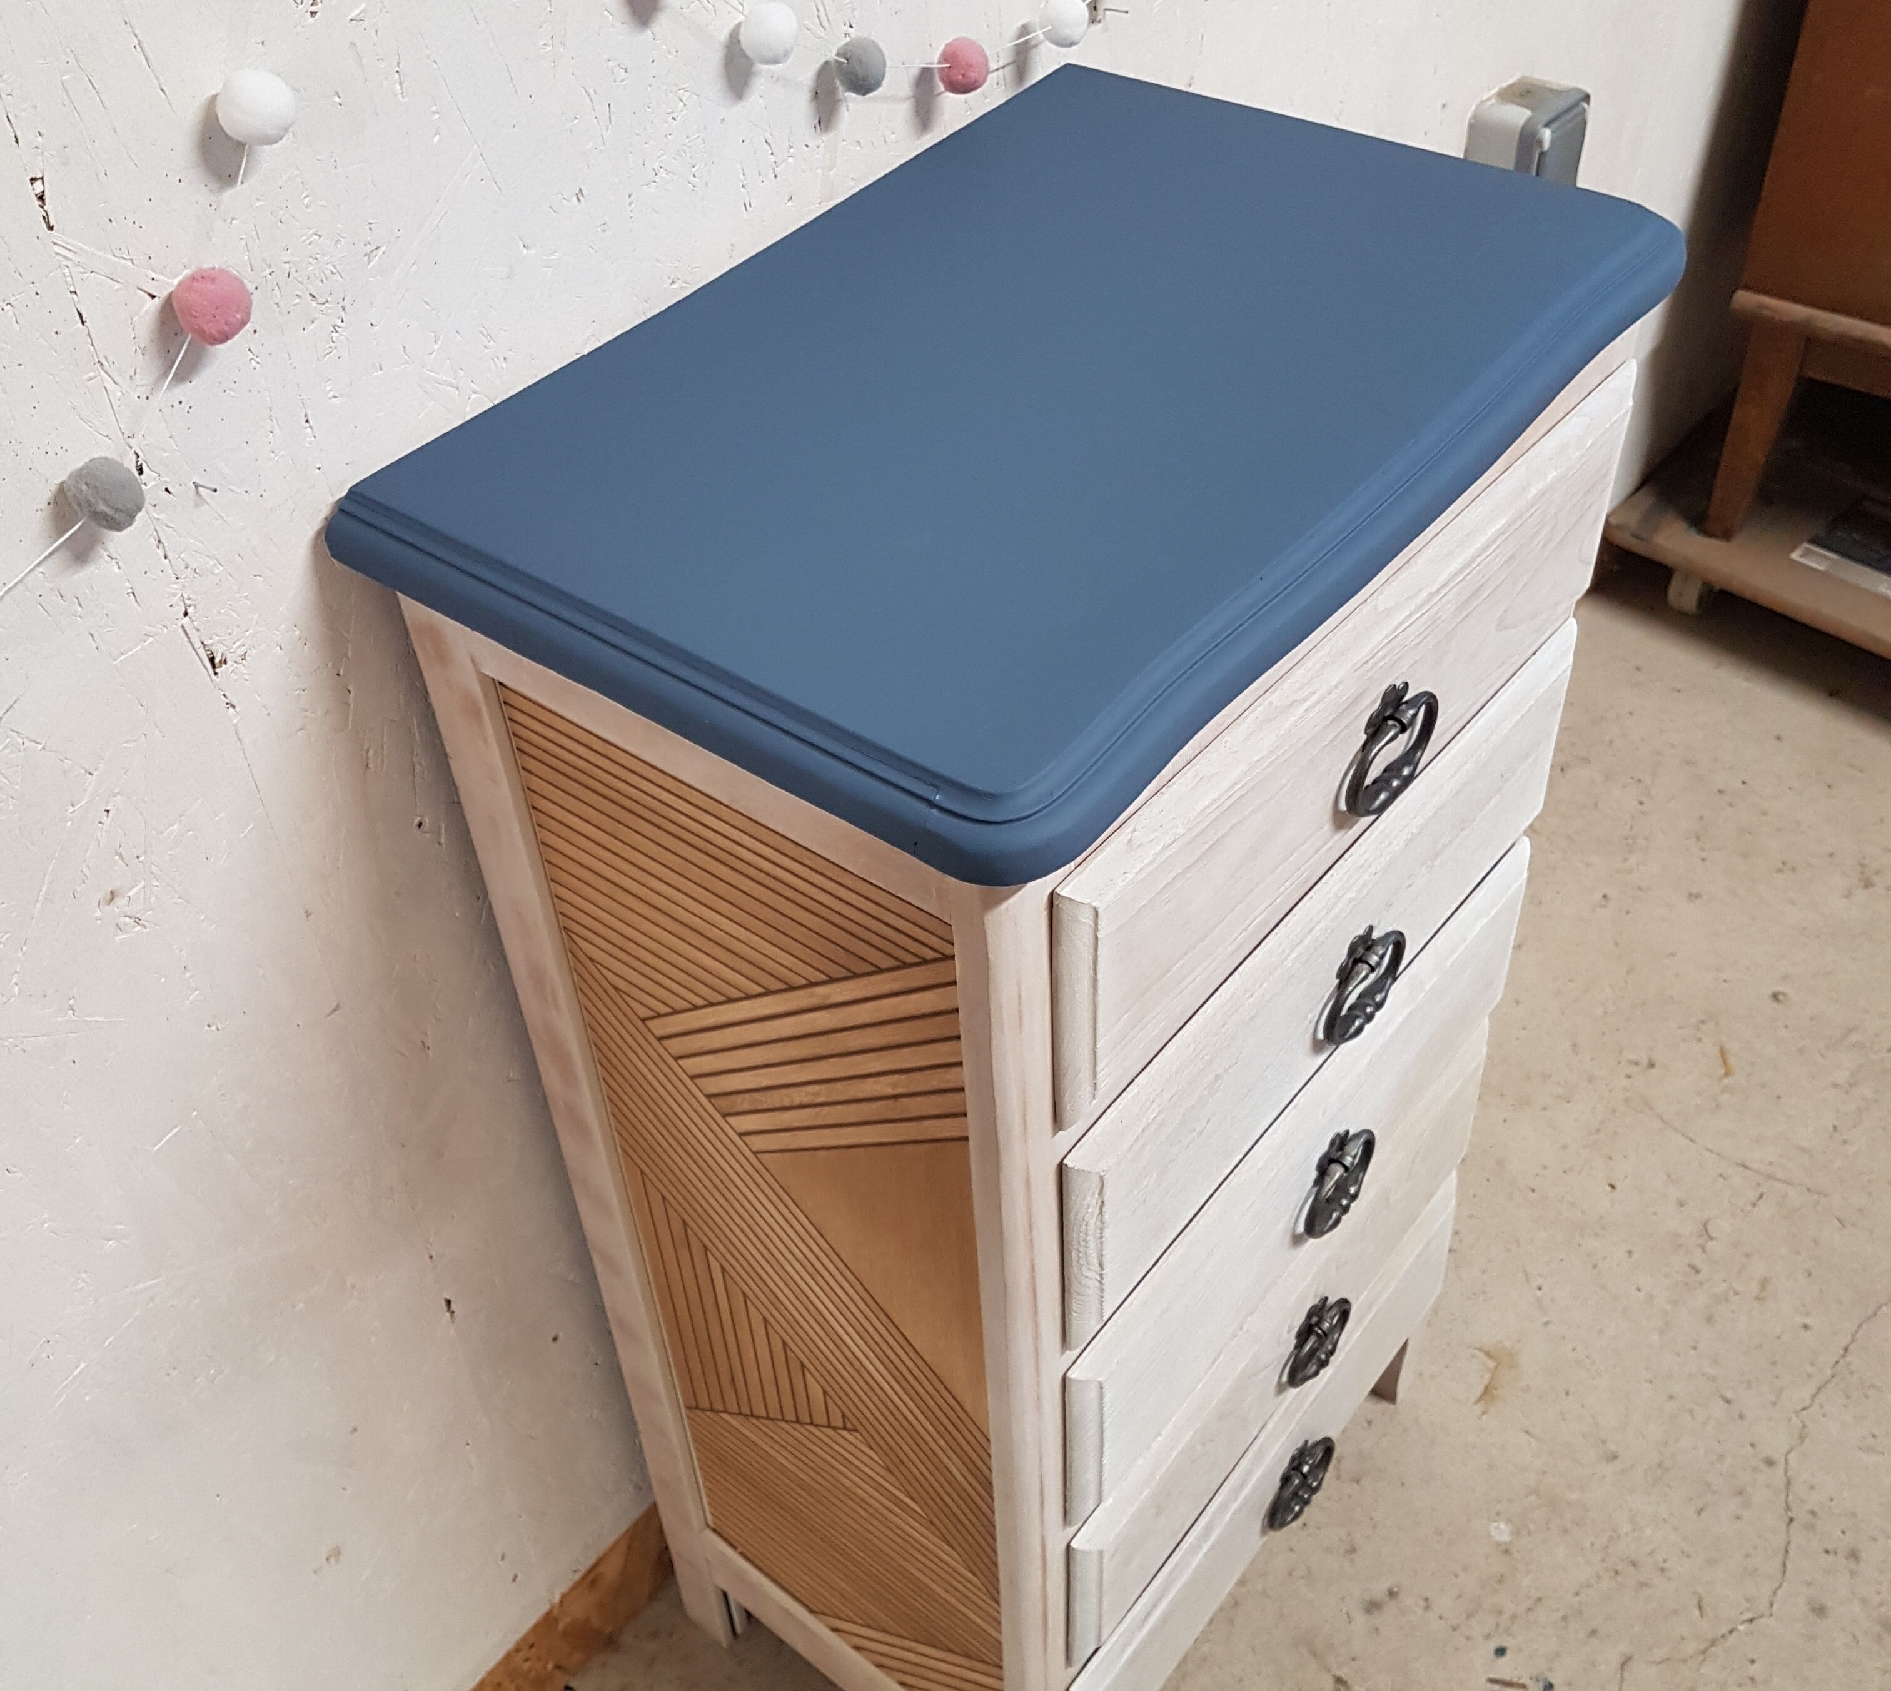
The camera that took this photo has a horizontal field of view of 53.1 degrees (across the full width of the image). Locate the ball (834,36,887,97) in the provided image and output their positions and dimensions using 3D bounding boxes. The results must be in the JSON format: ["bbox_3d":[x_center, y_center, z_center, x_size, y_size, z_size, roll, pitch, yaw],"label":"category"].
[{"bbox_3d":[-0.036,-0.333,0.810,0.023,0.023,0.023,-2,42,2],"label":"ball"}]

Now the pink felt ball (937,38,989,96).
[{"bbox_3d":[0.008,-0.353,0.859,0.024,0.024,0.024,-2,42,2],"label":"pink felt ball"}]

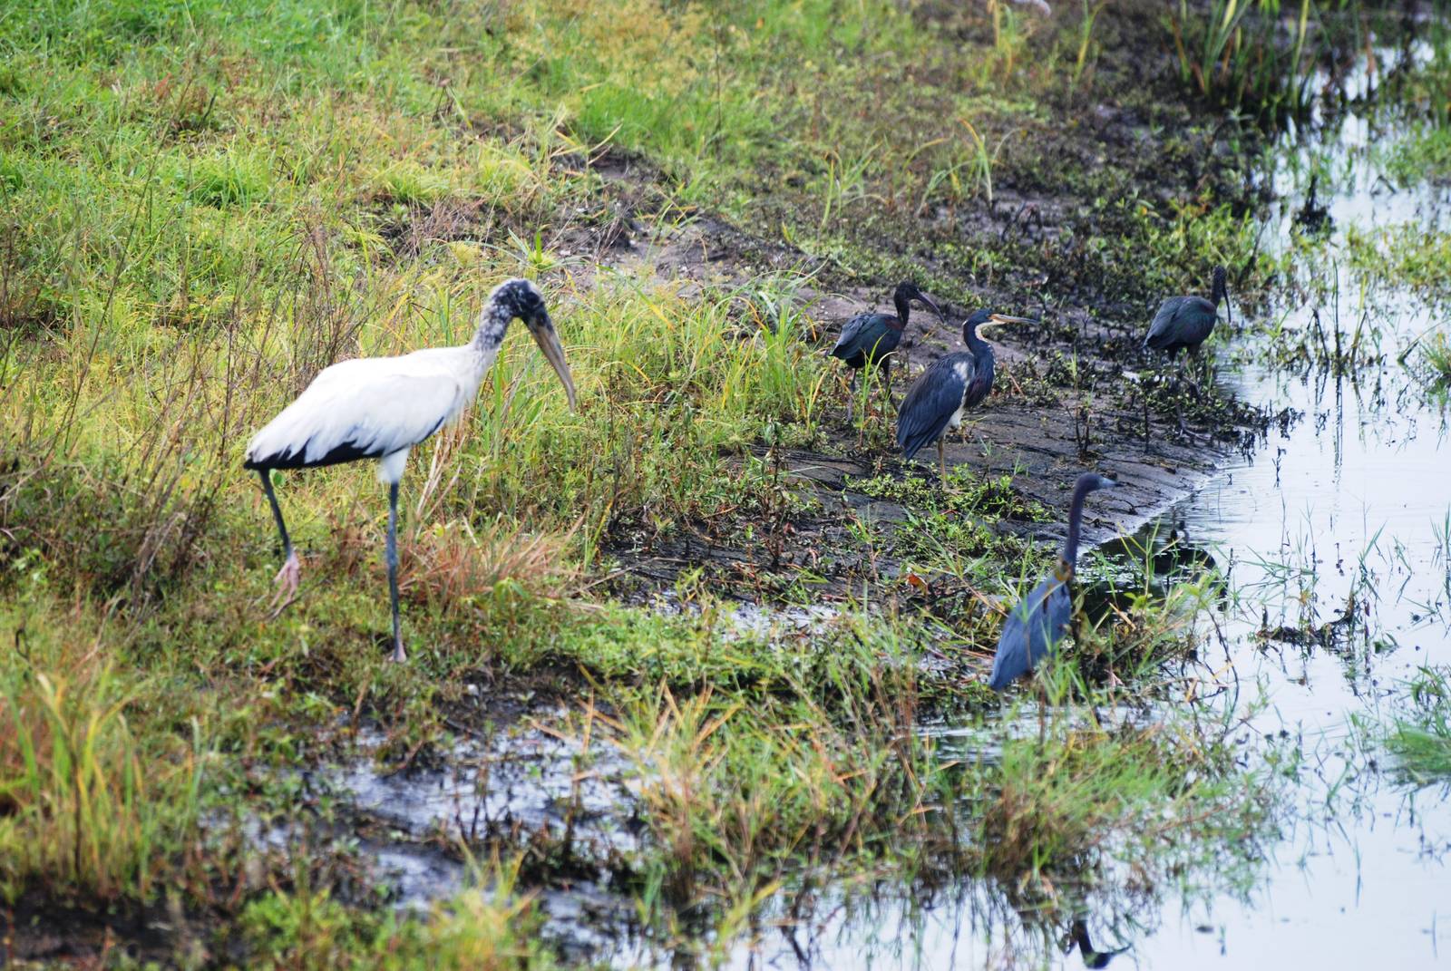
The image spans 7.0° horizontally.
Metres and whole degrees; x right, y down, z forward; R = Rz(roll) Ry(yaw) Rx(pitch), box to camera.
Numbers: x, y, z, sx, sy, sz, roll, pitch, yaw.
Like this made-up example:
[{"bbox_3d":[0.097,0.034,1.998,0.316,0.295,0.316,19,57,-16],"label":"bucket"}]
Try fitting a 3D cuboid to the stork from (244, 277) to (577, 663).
[{"bbox_3d":[-0.705,-0.033,26.300,0.720,0.850,0.250,0,5,6],"label":"stork"}]

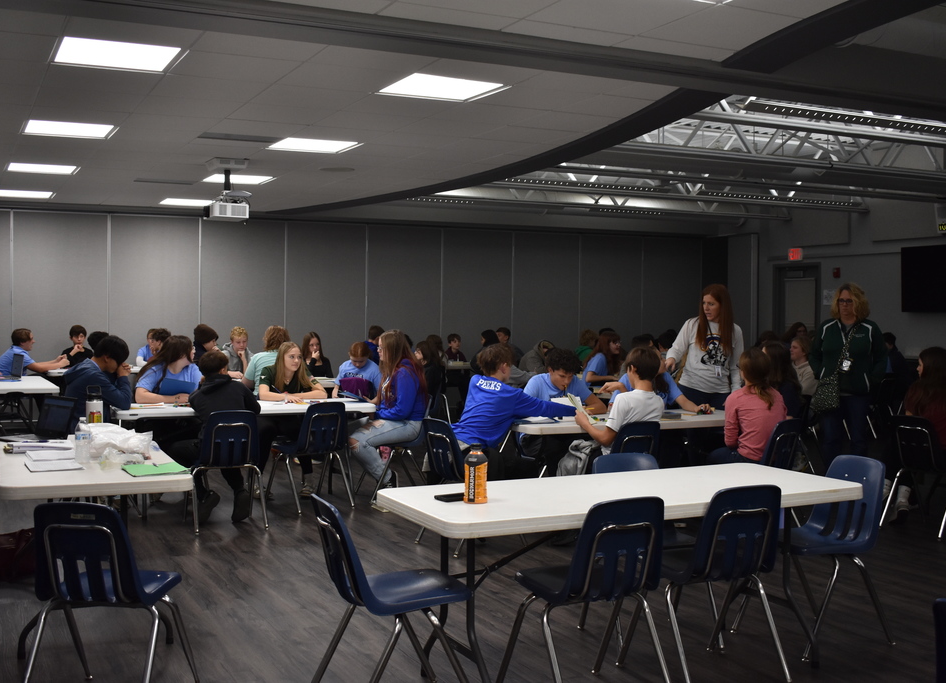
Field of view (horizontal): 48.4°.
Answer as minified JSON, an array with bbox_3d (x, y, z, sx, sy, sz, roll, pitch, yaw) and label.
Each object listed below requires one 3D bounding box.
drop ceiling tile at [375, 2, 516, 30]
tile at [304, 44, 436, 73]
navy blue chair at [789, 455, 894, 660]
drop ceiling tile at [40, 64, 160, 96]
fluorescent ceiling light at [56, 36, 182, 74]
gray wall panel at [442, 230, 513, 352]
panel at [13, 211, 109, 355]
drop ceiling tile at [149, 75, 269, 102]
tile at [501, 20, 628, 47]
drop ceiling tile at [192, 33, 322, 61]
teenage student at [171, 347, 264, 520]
[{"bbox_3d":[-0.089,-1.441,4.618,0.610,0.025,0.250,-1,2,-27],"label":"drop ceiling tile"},{"bbox_3d":[-0.458,-1.464,5.380,0.605,0.020,0.605,-1,2,-26],"label":"tile"},{"bbox_3d":[1.488,0.918,4.578,0.540,0.770,0.470,0,2,-25],"label":"navy blue chair"},{"bbox_3d":[-2.061,-1.461,5.839,0.610,0.020,0.610,-1,2,-27],"label":"drop ceiling tile"},{"bbox_3d":[-1.826,-1.494,5.370,0.610,0.070,0.610,-1,2,-27],"label":"fluorescent ceiling light"},{"bbox_3d":[0.048,-0.307,14.911,1.110,2.544,0.080,0,2,-25],"label":"gray wall panel"},{"bbox_3d":[-4.915,-0.265,12.559,1.110,2.544,0.080,0,2,-25],"label":"panel"},{"bbox_3d":[-1.551,-1.496,6.218,0.610,0.020,0.610,-1,2,-26],"label":"drop ceiling tile"},{"bbox_3d":[0.447,-1.447,4.923,0.605,0.020,0.210,-1,2,-26],"label":"tile"},{"bbox_3d":[-1.005,-1.456,5.110,0.605,0.020,0.605,-1,2,-26],"label":"drop ceiling tile"},{"bbox_3d":[-1.730,0.635,7.100,0.620,1.140,0.750,0,2,-16],"label":"teenage student"}]

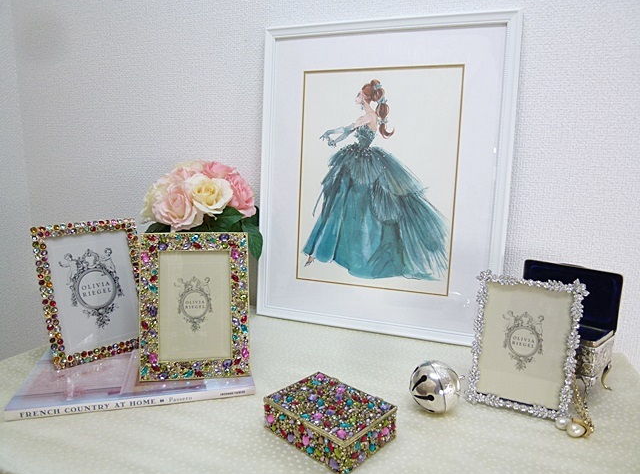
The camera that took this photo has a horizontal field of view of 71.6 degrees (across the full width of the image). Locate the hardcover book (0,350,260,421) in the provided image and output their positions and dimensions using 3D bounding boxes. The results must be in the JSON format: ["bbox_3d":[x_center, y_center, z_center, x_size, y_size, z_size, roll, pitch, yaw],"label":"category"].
[{"bbox_3d":[-0.257,0.187,0.662,0.290,0.014,0.225,-1,10,-15],"label":"hardcover book"}]

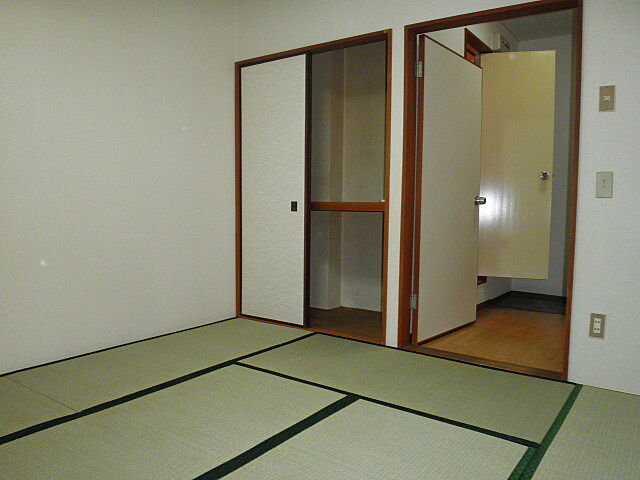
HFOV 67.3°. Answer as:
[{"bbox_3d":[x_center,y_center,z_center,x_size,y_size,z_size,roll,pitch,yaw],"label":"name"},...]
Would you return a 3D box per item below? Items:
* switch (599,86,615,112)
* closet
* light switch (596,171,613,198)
[{"bbox_3d":[1.402,-0.692,2.349,0.070,0.120,0.012,3,5,36],"label":"switch"},{"bbox_3d":[-0.095,-0.351,3.509,1.370,2.026,0.110,3,5,36],"label":"closet"},{"bbox_3d":[1.405,-0.272,2.375,0.070,0.120,0.012,3,5,36],"label":"light switch"}]

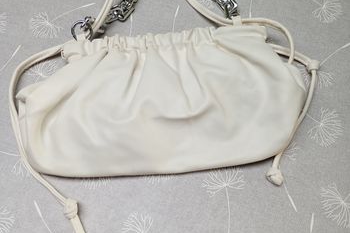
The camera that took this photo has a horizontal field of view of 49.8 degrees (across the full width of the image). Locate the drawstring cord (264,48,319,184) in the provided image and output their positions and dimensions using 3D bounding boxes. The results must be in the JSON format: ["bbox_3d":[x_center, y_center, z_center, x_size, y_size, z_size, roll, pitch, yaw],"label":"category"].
[{"bbox_3d":[0.128,-0.005,0.406,0.063,0.028,0.158,4,68,2],"label":"drawstring cord"}]

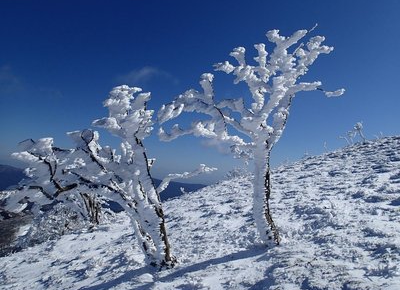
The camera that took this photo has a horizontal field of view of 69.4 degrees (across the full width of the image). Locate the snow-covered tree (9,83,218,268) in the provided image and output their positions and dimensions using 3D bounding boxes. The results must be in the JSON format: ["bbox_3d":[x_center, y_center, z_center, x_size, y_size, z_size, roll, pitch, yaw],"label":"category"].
[{"bbox_3d":[-1.850,0.650,5.950,4.200,3.800,2.700,0,-3,0],"label":"snow-covered tree"}]

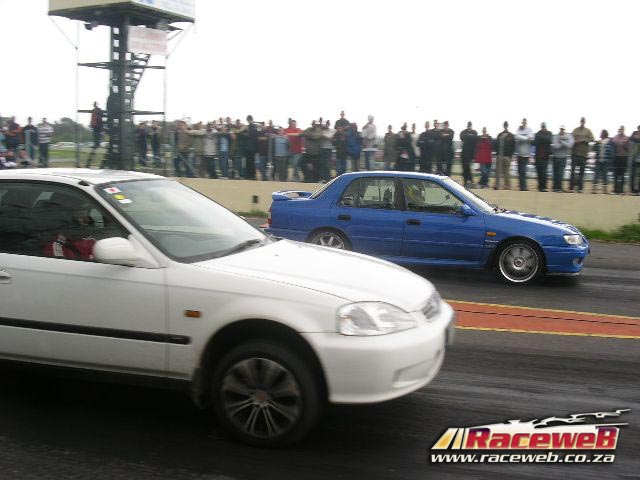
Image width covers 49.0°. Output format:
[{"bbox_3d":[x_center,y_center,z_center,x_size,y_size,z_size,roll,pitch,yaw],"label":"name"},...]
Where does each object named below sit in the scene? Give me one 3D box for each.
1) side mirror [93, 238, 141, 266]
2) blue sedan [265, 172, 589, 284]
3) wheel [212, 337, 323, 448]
[{"bbox_3d":[-1.165,0.066,4.003,0.140,0.140,0.200,4,8,21],"label":"side mirror"},{"bbox_3d":[1.464,-0.268,9.593,4.200,1.360,1.690,4,8,20],"label":"blue sedan"},{"bbox_3d":[-0.292,0.847,3.899,0.595,0.595,0.200,3,8,18],"label":"wheel"}]

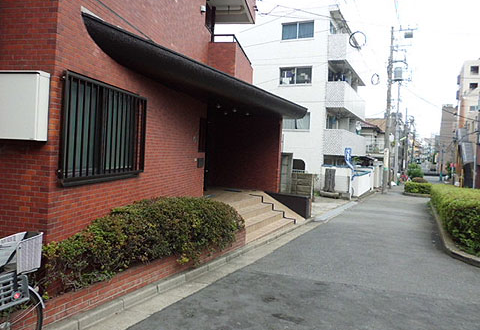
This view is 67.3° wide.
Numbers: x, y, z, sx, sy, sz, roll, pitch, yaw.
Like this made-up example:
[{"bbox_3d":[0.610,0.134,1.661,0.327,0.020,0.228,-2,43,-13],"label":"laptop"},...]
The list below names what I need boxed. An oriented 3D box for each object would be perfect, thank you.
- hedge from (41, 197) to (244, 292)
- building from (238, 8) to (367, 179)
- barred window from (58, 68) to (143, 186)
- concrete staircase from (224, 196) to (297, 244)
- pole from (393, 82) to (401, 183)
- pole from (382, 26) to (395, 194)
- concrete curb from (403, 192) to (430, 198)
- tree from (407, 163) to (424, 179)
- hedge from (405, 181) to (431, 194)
[{"bbox_3d":[-1.166,0.985,5.182,1.280,0.570,4.040,4,3,23],"label":"hedge"},{"bbox_3d":[4.080,-3.941,26.100,8.500,10.800,8.400,4,3,27],"label":"building"},{"bbox_3d":[-1.598,-0.390,4.471,0.140,1.140,1.750,3,3,11],"label":"barred window"},{"bbox_3d":[0.290,1.225,8.330,1.100,0.640,2.900,4,3,27],"label":"concrete staircase"},{"bbox_3d":[17.847,-3.605,40.800,0.340,11.500,0.340,3,2,27],"label":"pole"},{"bbox_3d":[10.238,-3.744,24.800,0.360,11.360,0.360,3,2,27],"label":"pole"},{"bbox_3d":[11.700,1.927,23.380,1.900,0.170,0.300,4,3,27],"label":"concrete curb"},{"bbox_3d":[19.960,0.796,41.000,1.950,2.000,1.950,4,3,26],"label":"tree"},{"bbox_3d":[12.250,1.651,24.460,1.900,0.650,2.000,4,3,27],"label":"hedge"}]

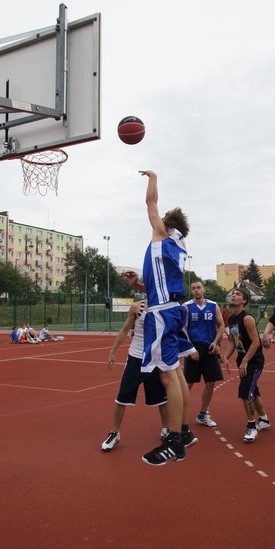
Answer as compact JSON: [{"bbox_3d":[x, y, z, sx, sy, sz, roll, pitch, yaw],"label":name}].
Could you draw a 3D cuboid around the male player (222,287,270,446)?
[{"bbox_3d":[1.250,1.004,5.825,0.600,1.680,0.560,2,-5,-41],"label":"male player"}]

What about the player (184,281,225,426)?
[{"bbox_3d":[0.838,0.983,6.441,0.600,1.820,0.480,-2,-4,6],"label":"player"}]

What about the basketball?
[{"bbox_3d":[-0.051,-1.269,4.430,0.242,0.242,0.242,-1,-4,0],"label":"basketball"}]

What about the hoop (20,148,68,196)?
[{"bbox_3d":[-0.955,-1.018,5.185,0.490,0.440,0.520,-1,-4,0],"label":"hoop"}]

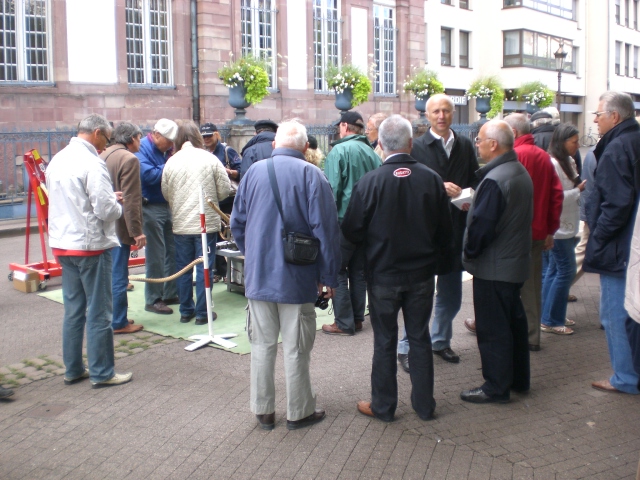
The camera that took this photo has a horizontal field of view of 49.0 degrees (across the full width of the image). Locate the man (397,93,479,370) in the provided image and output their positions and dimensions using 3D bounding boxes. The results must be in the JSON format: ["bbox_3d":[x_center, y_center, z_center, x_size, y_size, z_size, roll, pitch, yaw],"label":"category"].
[{"bbox_3d":[0.816,-0.072,4.937,0.600,1.870,0.480,-1,9,-6],"label":"man"}]

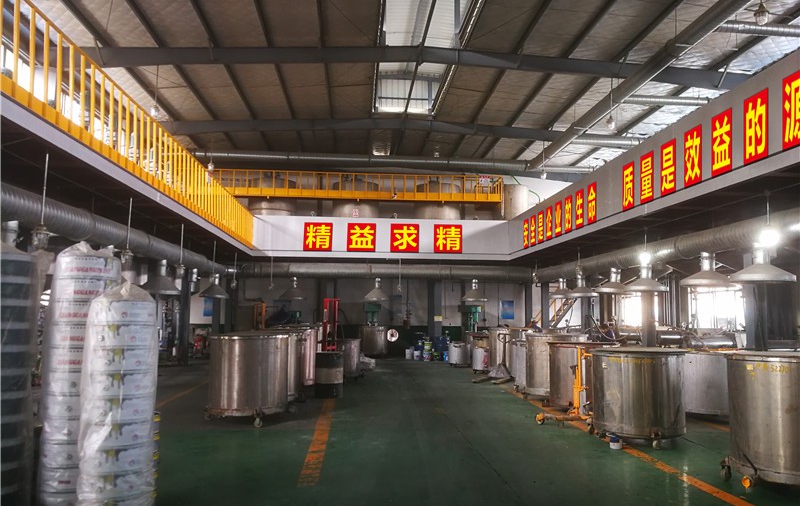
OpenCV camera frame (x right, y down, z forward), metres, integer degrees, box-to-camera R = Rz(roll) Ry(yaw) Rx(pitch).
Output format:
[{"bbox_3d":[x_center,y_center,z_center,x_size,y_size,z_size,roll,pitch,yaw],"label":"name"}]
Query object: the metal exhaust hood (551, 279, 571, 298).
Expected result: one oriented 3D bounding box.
[{"bbox_3d":[5.162,1.119,19.700,0.900,0.670,0.900,1,-6,-4],"label":"metal exhaust hood"}]

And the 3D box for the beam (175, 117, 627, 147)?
[{"bbox_3d":[0.253,-4.046,20.760,16.200,0.750,0.250,1,-6,-4],"label":"beam"}]

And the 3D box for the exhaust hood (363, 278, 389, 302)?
[{"bbox_3d":[-0.866,1.342,23.078,0.950,0.840,0.950,1,-6,-4],"label":"exhaust hood"}]

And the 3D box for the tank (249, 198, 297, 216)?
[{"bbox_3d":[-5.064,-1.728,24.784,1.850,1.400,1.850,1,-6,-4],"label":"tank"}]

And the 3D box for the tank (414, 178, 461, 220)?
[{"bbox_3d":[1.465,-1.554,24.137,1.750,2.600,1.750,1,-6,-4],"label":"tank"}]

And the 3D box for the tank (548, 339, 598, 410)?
[{"bbox_3d":[3.386,2.248,11.522,1.270,1.240,1.270,1,-6,-4],"label":"tank"}]

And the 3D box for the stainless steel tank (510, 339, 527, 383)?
[{"bbox_3d":[3.039,2.554,14.473,0.850,1.120,0.850,1,-6,-4],"label":"stainless steel tank"}]

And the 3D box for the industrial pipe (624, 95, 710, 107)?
[{"bbox_3d":[7.865,-4.492,18.416,2.500,0.270,0.270,1,-6,-4],"label":"industrial pipe"}]

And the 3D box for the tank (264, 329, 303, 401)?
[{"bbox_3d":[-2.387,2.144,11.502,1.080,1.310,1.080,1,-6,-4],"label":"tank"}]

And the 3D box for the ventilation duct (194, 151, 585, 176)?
[{"bbox_3d":[-0.191,-2.927,19.712,13.300,0.420,0.400,1,-6,-4],"label":"ventilation duct"}]

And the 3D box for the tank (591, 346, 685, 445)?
[{"bbox_3d":[3.259,1.938,8.532,1.220,1.210,1.220,1,-6,-4],"label":"tank"}]

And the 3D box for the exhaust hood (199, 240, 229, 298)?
[{"bbox_3d":[-5.952,0.539,20.000,0.900,1.750,0.900,1,-6,-4],"label":"exhaust hood"}]

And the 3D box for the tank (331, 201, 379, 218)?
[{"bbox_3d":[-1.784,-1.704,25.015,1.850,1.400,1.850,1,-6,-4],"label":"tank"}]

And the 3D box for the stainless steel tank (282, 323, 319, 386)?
[{"bbox_3d":[-2.360,2.316,13.558,1.100,1.270,1.100,1,-6,-4],"label":"stainless steel tank"}]

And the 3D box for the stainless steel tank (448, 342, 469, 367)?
[{"bbox_3d":[1.896,3.260,20.010,0.650,0.780,0.650,1,-6,-4],"label":"stainless steel tank"}]

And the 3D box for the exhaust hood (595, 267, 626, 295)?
[{"bbox_3d":[4.981,0.657,14.391,0.980,0.630,0.980,1,-6,-4],"label":"exhaust hood"}]

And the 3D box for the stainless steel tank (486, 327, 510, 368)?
[{"bbox_3d":[2.889,2.880,18.275,0.700,1.270,0.700,1,-6,-4],"label":"stainless steel tank"}]

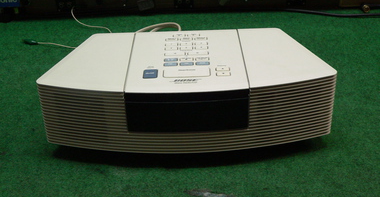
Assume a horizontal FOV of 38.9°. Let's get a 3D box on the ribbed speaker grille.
[{"bbox_3d":[-0.002,0.021,0.641,0.355,0.083,0.040,-2,31,1],"label":"ribbed speaker grille"}]

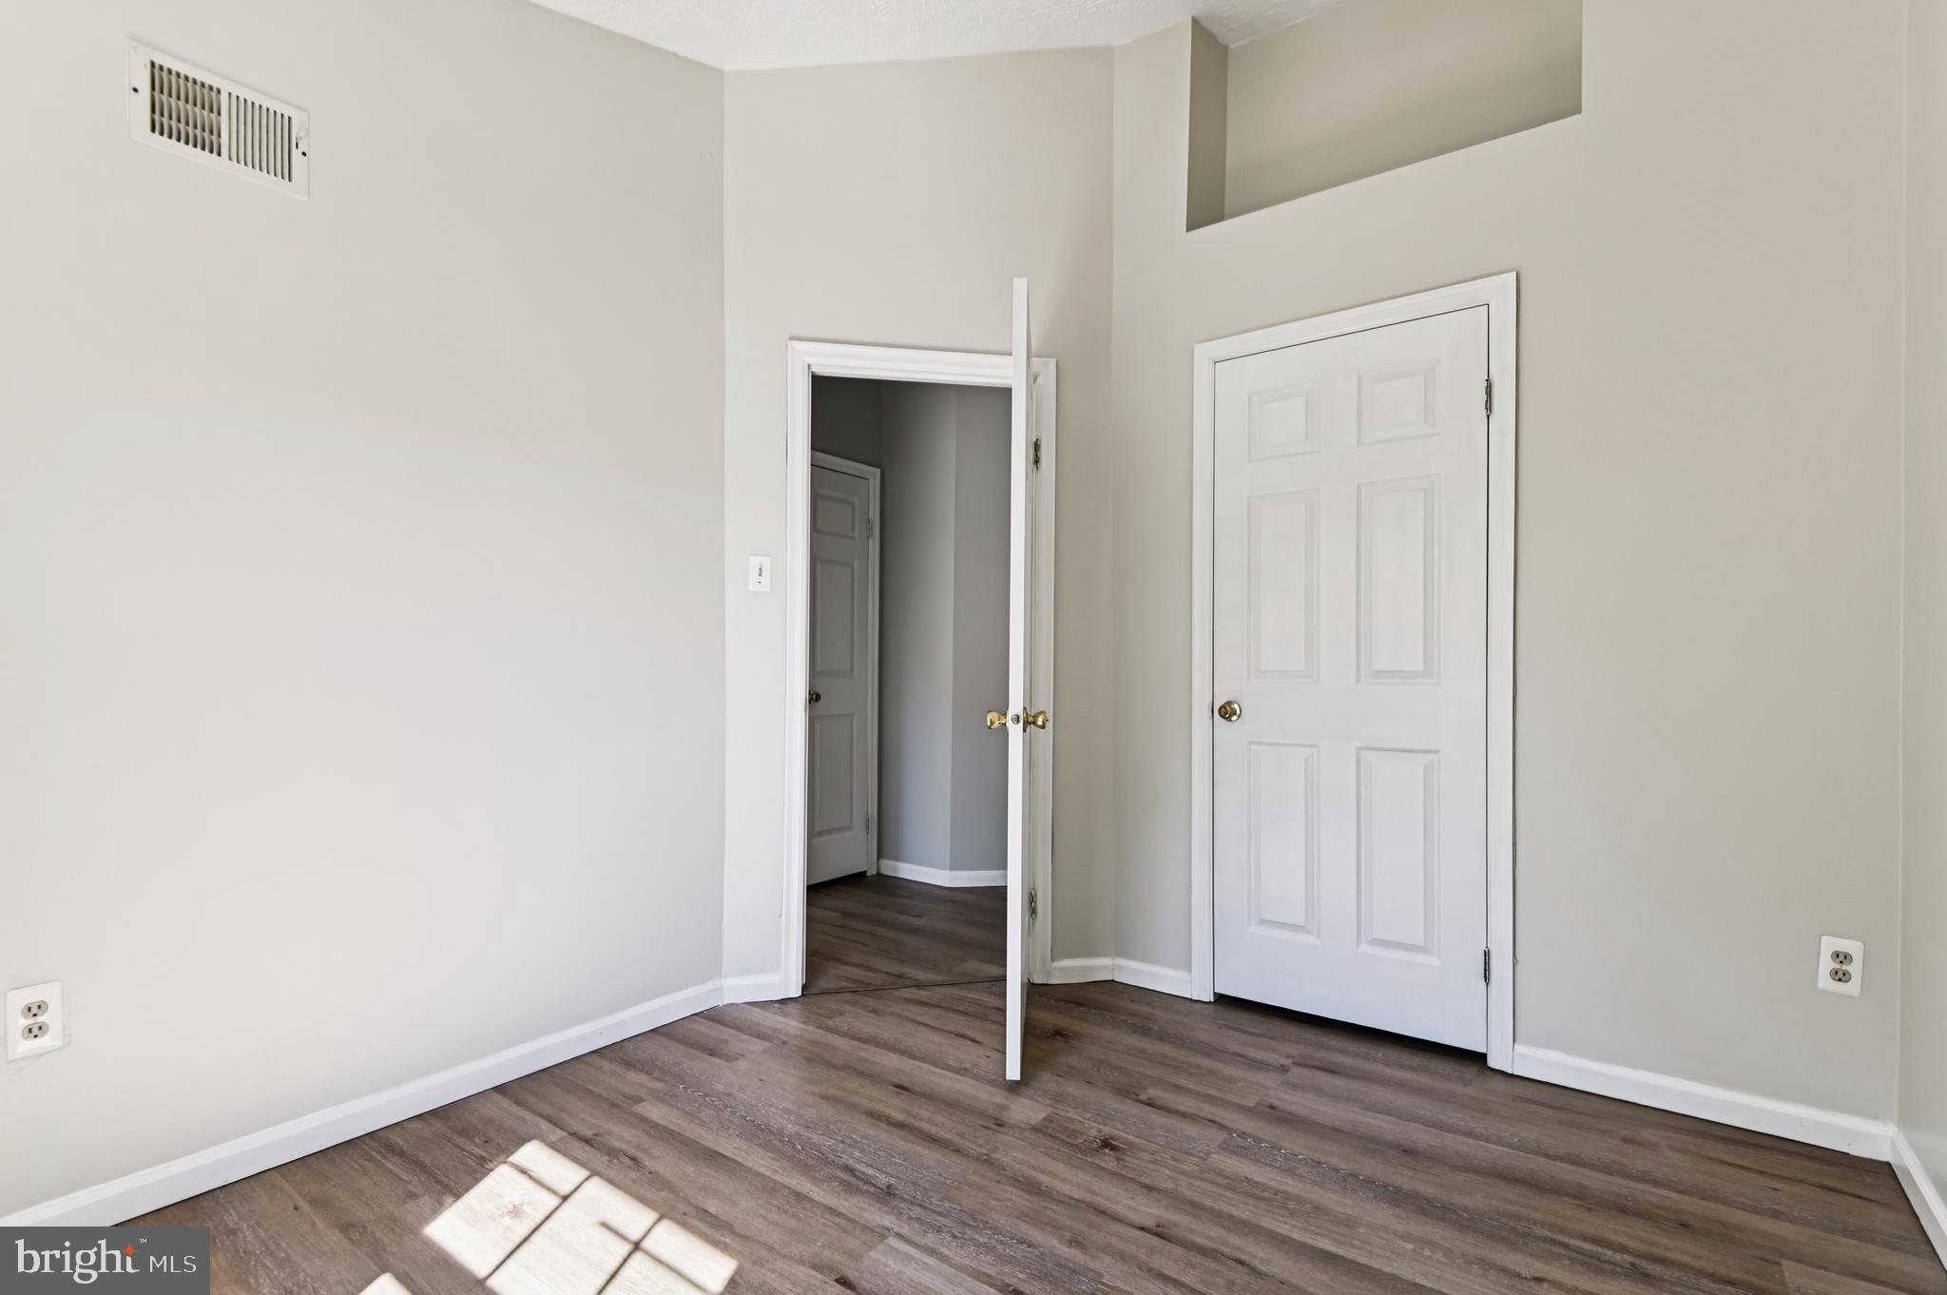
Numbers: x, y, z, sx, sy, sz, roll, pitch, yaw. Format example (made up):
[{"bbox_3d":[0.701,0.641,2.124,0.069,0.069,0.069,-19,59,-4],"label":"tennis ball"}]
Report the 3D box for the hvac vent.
[{"bbox_3d":[-1.546,-1.084,1.788,0.015,0.190,0.288,0,-1,37],"label":"hvac vent"}]

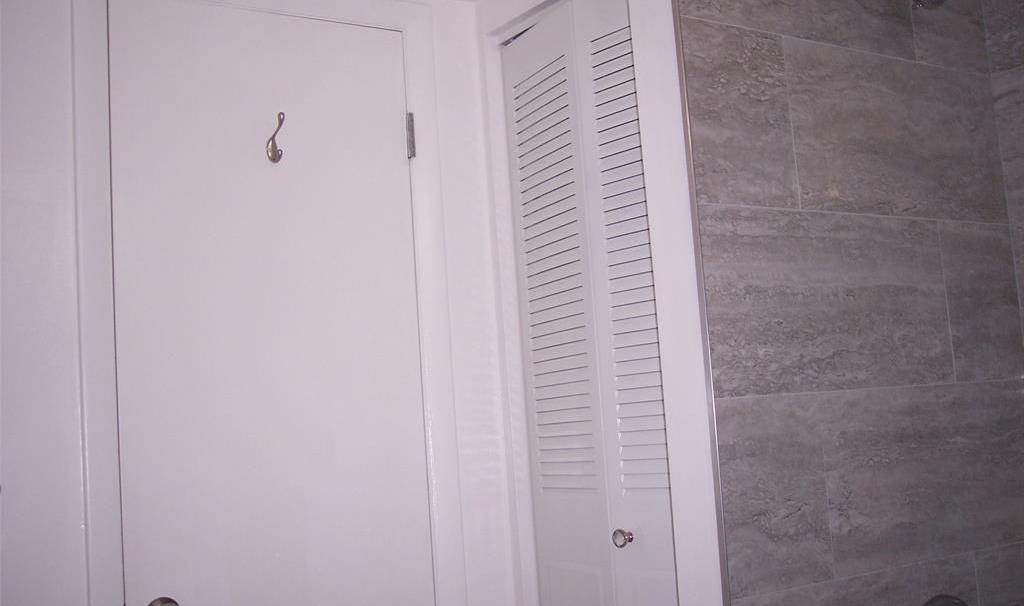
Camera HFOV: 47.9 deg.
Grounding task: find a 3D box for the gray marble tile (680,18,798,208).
[{"bbox_3d":[0.378,-0.307,1.907,0.233,0.302,0.012,0,-8,-34],"label":"gray marble tile"}]

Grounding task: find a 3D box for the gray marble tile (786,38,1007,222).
[{"bbox_3d":[0.724,-0.305,2.141,0.602,0.302,0.012,0,-8,-34],"label":"gray marble tile"}]

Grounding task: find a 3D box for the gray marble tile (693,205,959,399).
[{"bbox_3d":[0.553,-0.004,1.976,0.604,0.302,0.012,0,-8,-34],"label":"gray marble tile"}]

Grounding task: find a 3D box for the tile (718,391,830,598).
[{"bbox_3d":[0.419,0.298,1.837,0.231,0.302,0.012,0,-8,-34],"label":"tile"}]

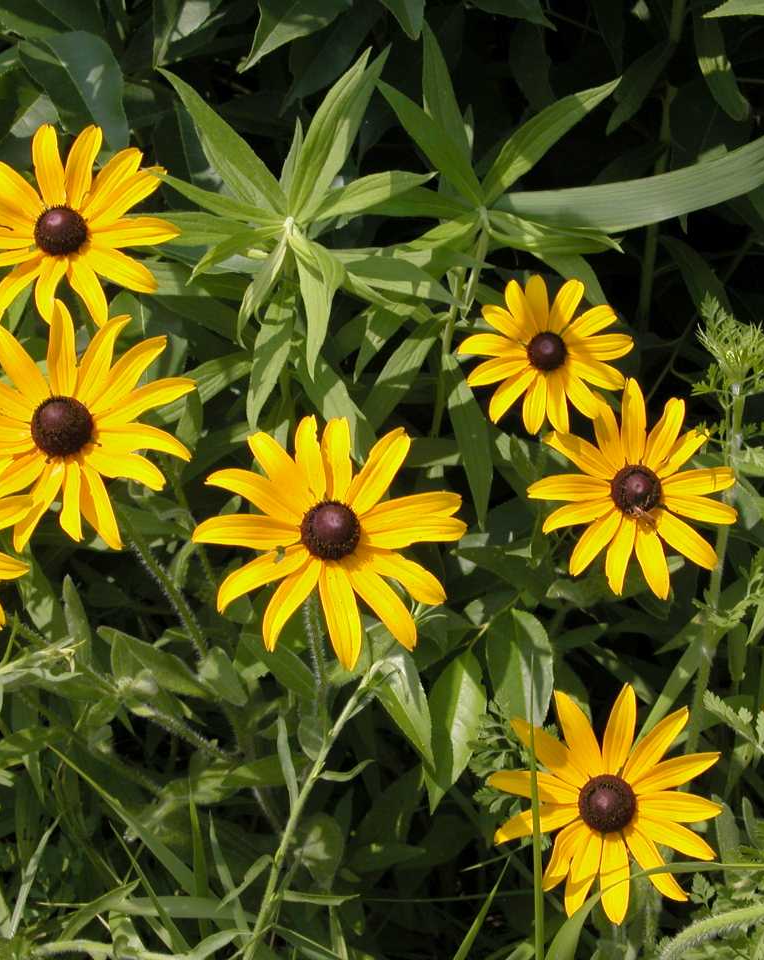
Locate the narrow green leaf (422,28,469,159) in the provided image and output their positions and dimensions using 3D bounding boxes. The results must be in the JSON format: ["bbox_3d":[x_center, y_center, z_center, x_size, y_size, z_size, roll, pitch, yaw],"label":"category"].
[{"bbox_3d":[0.029,-0.159,0.785,0.016,0.010,0.087,-13,70,-6],"label":"narrow green leaf"}]

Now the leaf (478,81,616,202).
[{"bbox_3d":[0.061,-0.122,0.662,0.015,0.011,0.080,48,64,-4],"label":"leaf"}]

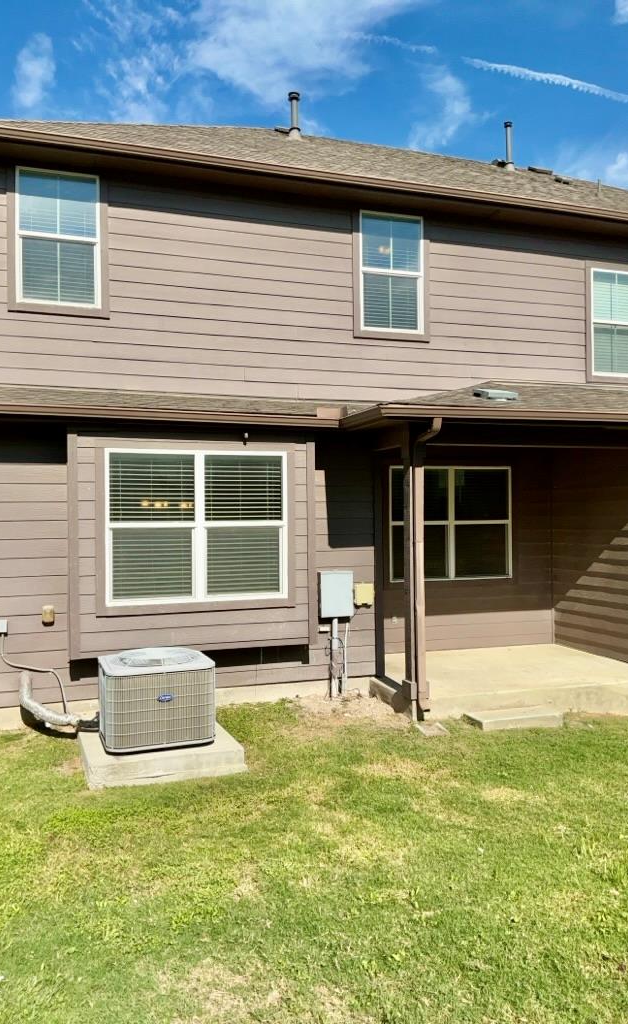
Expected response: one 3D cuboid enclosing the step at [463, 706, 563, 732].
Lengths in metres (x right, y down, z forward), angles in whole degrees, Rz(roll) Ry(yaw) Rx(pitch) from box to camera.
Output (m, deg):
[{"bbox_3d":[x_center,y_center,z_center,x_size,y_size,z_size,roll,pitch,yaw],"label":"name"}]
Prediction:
[{"bbox_3d":[1.987,2.072,7.953,0.910,0.113,0.360,0,-1,-19],"label":"step"}]

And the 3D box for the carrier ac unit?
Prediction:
[{"bbox_3d":[-1.347,1.556,6.770,0.875,0.670,0.860,0,-1,-19],"label":"carrier ac unit"}]

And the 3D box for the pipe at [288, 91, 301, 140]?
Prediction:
[{"bbox_3d":[-0.338,-6.879,13.865,0.185,0.820,0.185,0,-1,-19],"label":"pipe"}]

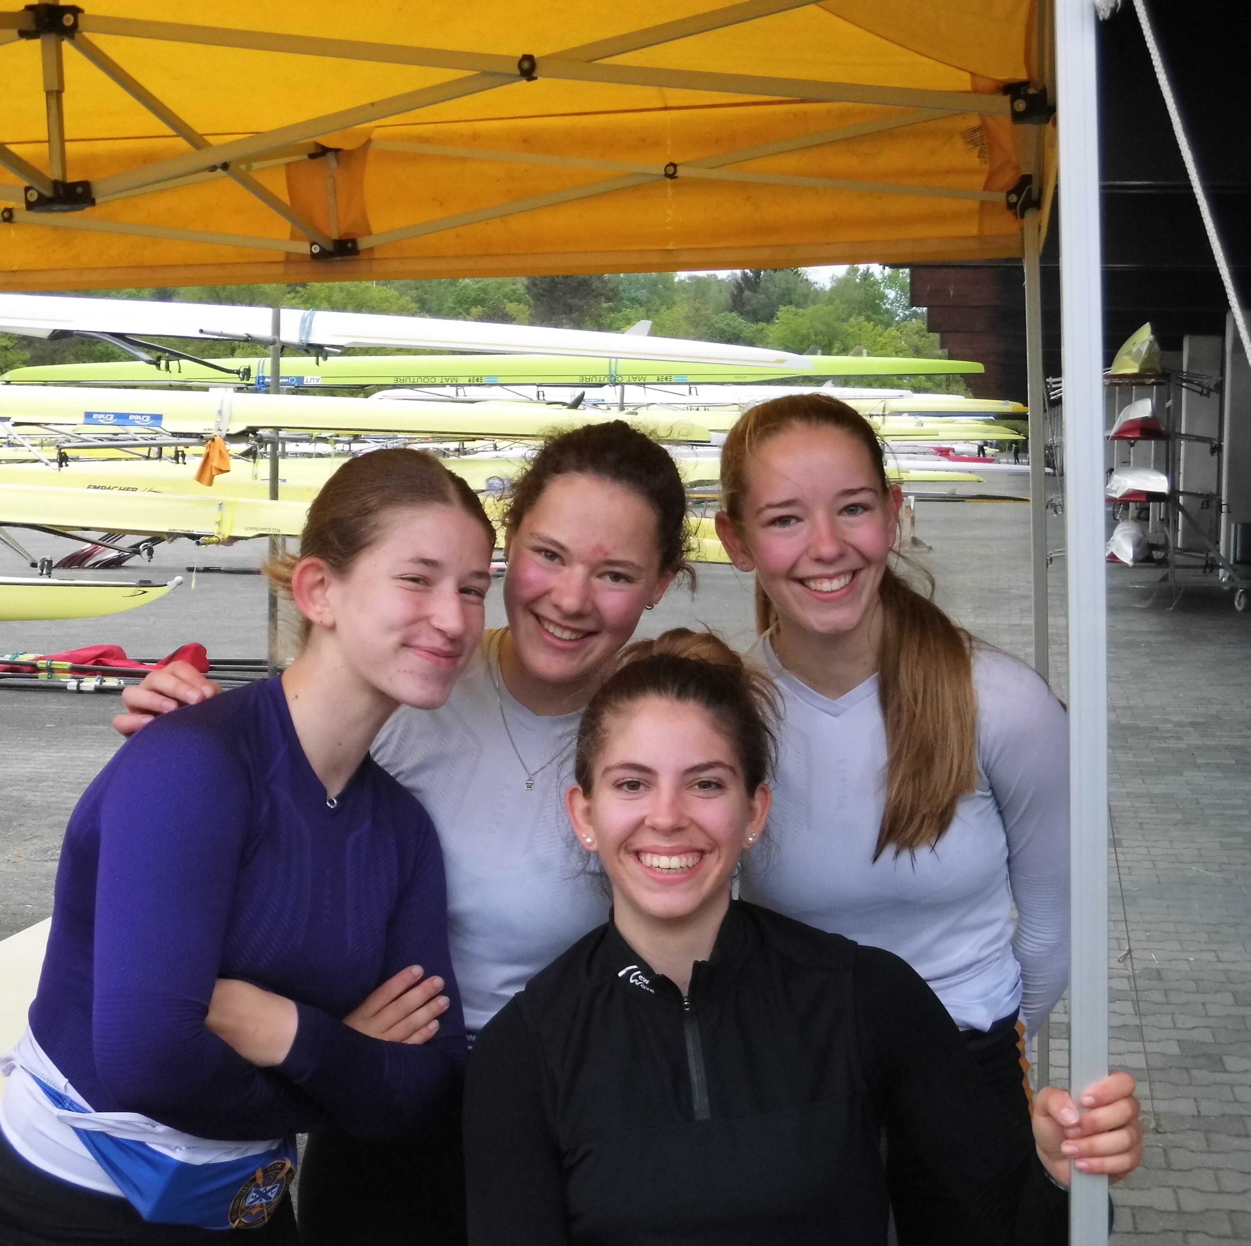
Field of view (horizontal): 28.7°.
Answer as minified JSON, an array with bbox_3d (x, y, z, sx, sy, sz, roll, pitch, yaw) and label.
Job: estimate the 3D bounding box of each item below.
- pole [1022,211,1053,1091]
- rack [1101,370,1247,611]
[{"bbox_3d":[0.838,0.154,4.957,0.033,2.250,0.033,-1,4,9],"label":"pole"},{"bbox_3d":[5.419,-1.348,24.619,1.450,2.220,3.550,1,4,11],"label":"rack"}]

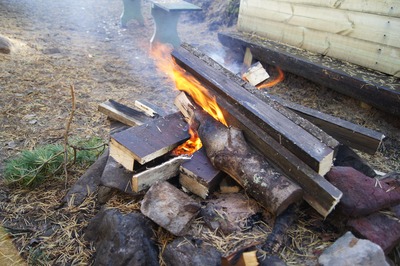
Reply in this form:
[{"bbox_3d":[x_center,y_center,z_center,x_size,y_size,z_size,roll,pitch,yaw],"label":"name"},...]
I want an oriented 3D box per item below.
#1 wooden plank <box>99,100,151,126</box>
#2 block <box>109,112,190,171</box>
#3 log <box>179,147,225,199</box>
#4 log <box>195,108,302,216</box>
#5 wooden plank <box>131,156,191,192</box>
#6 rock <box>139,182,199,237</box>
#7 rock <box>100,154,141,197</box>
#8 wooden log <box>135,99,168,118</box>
[{"bbox_3d":[-0.391,-0.099,1.561,0.320,0.034,0.084,22,40,29],"label":"wooden plank"},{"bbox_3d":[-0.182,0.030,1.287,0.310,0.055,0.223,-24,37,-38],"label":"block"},{"bbox_3d":[0.021,0.152,1.212,0.133,0.103,0.154,30,50,24],"label":"log"},{"bbox_3d":[0.164,0.099,1.182,0.140,0.135,0.494,-18,42,-28],"label":"log"},{"bbox_3d":[-0.137,0.157,1.164,0.260,0.062,0.026,-17,31,-39],"label":"wooden plank"},{"bbox_3d":[-0.096,0.252,1.040,0.168,0.092,0.145,20,36,30],"label":"rock"},{"bbox_3d":[-0.308,0.164,1.170,0.140,0.105,0.120,10,32,16],"label":"rock"},{"bbox_3d":[-0.282,-0.137,1.636,0.169,0.026,0.041,30,43,31],"label":"wooden log"}]

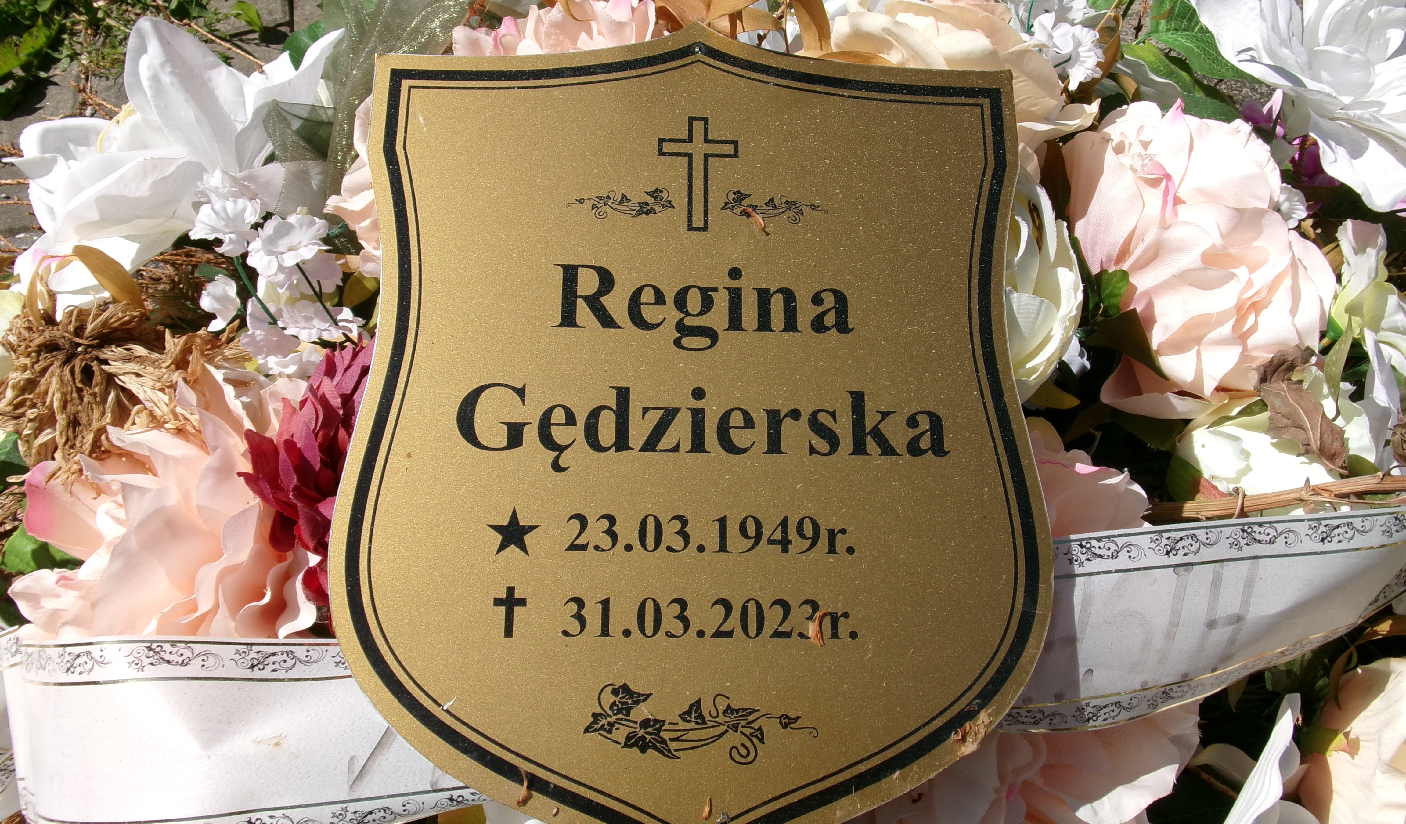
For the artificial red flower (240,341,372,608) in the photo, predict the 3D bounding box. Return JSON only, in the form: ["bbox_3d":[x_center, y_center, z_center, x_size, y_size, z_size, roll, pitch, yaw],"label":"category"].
[{"bbox_3d":[-0.127,0.024,0.430,0.090,0.060,0.092,-4,59,6],"label":"artificial red flower"}]

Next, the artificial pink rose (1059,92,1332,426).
[{"bbox_3d":[0.195,-0.059,0.445,0.098,0.082,0.112,-5,70,-14],"label":"artificial pink rose"}]

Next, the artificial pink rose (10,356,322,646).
[{"bbox_3d":[-0.204,0.035,0.440,0.112,0.075,0.104,-1,56,1],"label":"artificial pink rose"}]

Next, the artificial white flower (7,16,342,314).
[{"bbox_3d":[-0.219,-0.104,0.480,0.125,0.080,0.112,-3,52,4],"label":"artificial white flower"}]

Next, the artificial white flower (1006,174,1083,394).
[{"bbox_3d":[0.102,-0.051,0.445,0.088,0.065,0.086,3,56,-5],"label":"artificial white flower"}]

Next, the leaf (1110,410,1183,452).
[{"bbox_3d":[0.185,0.006,0.475,0.038,0.012,0.026,18,55,13],"label":"leaf"}]

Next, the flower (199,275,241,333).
[{"bbox_3d":[-0.189,-0.042,0.445,0.015,0.022,0.021,21,6,-30],"label":"flower"}]

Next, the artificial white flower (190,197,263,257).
[{"bbox_3d":[-0.180,-0.070,0.430,0.027,0.019,0.024,-9,38,7],"label":"artificial white flower"}]

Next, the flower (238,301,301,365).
[{"bbox_3d":[-0.170,-0.030,0.445,0.023,0.016,0.022,-5,66,11],"label":"flower"}]

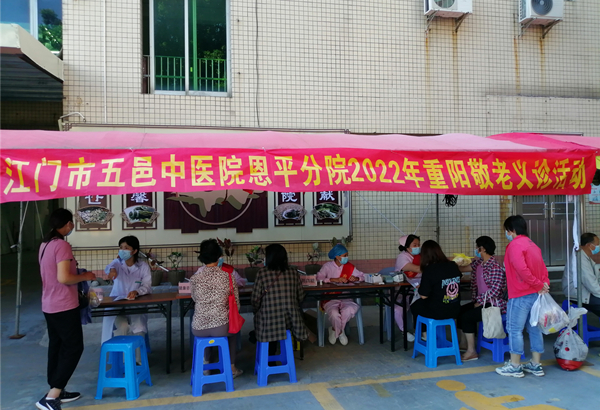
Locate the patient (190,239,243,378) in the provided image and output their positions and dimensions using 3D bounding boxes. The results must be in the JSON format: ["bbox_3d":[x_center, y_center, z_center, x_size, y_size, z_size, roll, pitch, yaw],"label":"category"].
[{"bbox_3d":[-0.763,0.969,4.170,0.500,1.320,0.660,-1,-1,3],"label":"patient"}]

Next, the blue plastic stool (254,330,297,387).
[{"bbox_3d":[-0.240,1.427,4.318,0.335,0.460,0.335,-1,-1,-17],"label":"blue plastic stool"}]

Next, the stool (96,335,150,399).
[{"bbox_3d":[-1.559,1.444,4.038,0.340,0.460,0.350,-1,-1,-1],"label":"stool"}]

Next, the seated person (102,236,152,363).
[{"bbox_3d":[-1.895,1.010,4.950,0.520,1.290,0.620,-1,-1,-2],"label":"seated person"}]

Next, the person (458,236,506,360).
[{"bbox_3d":[1.974,0.984,4.828,0.600,1.280,0.480,-1,-1,-17],"label":"person"}]

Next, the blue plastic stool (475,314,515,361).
[{"bbox_3d":[2.115,1.355,4.730,0.340,0.470,0.340,-1,-1,-15],"label":"blue plastic stool"}]

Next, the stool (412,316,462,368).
[{"bbox_3d":[1.427,1.406,4.723,0.350,0.460,0.350,-1,-1,-17],"label":"stool"}]

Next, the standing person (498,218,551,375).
[{"bbox_3d":[2.073,0.832,4.200,0.420,1.500,0.440,-2,-1,38],"label":"standing person"}]

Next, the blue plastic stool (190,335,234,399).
[{"bbox_3d":[-0.772,1.387,4.000,0.330,0.475,0.330,-1,-1,-21],"label":"blue plastic stool"}]

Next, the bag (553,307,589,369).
[{"bbox_3d":[2.642,1.306,4.410,0.330,0.600,0.280,-1,-1,30],"label":"bag"}]

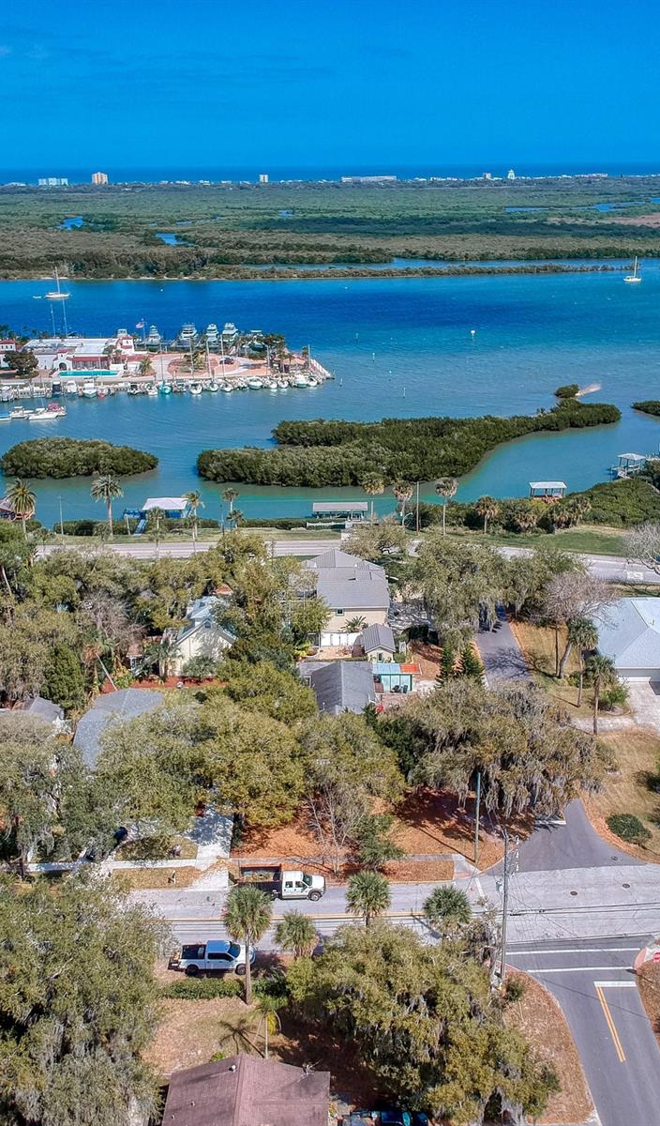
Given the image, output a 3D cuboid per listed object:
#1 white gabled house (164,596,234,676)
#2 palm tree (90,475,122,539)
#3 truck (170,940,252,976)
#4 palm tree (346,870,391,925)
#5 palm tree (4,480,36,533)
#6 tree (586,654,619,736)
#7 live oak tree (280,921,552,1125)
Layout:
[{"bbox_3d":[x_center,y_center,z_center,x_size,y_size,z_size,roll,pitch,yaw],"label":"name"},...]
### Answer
[{"bbox_3d":[-16.004,9.088,138.758,8.400,8.000,9.000,-2,20,-3],"label":"white gabled house"},{"bbox_3d":[-38.344,-9.814,187.396,5.500,11.100,5.500,-1,20,0],"label":"palm tree"},{"bbox_3d":[-9.008,31.492,86.499,5.951,1.934,2.083,-1,20,-1],"label":"truck"},{"bbox_3d":[3.008,28.047,83.414,3.570,10.315,3.570,-1,20,0],"label":"palm tree"},{"bbox_3d":[-52.839,-8.908,185.435,5.700,11.000,5.700,-1,20,0],"label":"palm tree"},{"bbox_3d":[29.623,14.657,119.247,3.500,9.770,3.500,-1,20,0],"label":"tree"},{"bbox_3d":[5.622,30.893,73.485,17.400,11.000,15.000,-1,20,0],"label":"live oak tree"}]

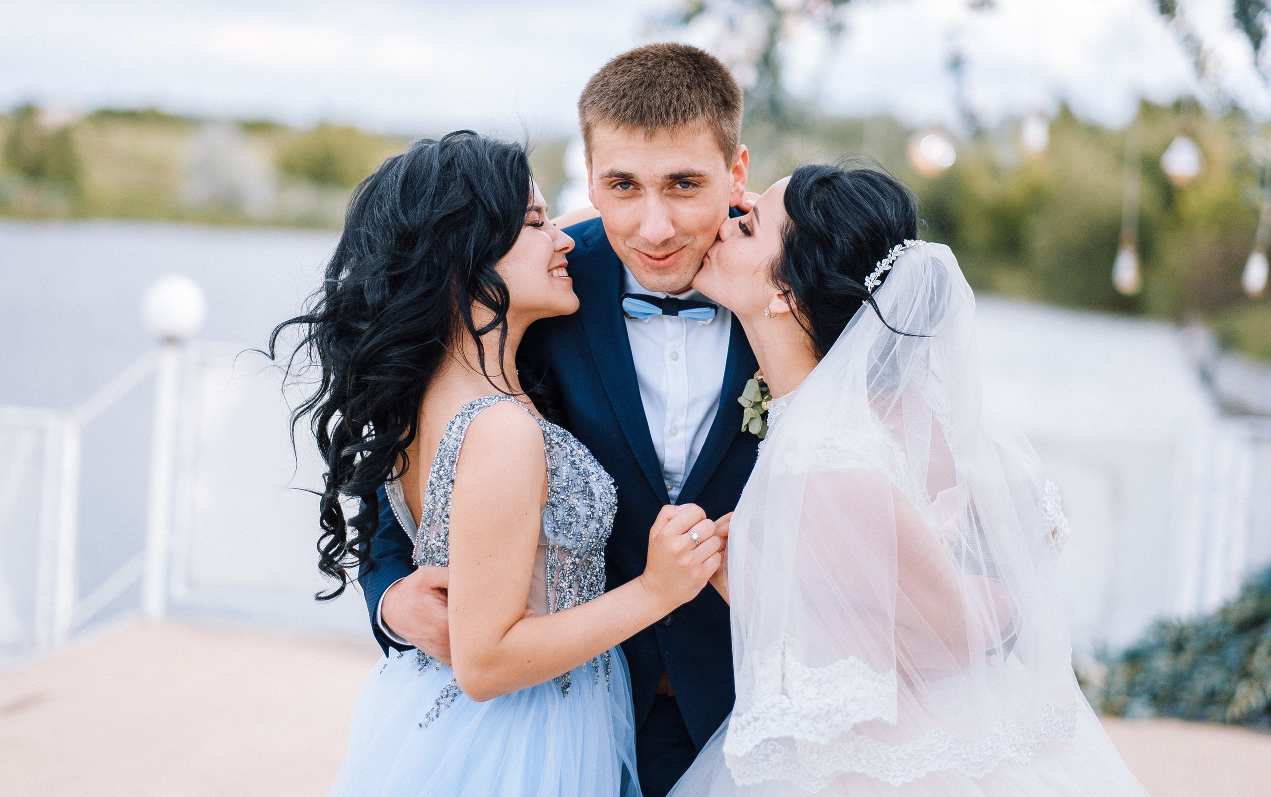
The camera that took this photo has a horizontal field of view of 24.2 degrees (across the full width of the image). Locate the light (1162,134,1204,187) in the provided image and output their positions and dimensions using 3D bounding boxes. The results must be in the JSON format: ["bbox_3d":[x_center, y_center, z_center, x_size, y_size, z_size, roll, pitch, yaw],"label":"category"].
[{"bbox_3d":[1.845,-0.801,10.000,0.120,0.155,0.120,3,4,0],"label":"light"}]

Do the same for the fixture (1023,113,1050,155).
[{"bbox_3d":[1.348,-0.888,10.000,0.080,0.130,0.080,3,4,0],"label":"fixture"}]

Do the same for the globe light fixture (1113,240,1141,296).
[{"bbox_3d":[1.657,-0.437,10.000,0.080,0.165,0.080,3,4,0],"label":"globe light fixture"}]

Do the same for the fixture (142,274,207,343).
[{"bbox_3d":[-1.708,-0.336,11.000,0.228,0.240,0.228,3,4,0],"label":"fixture"}]

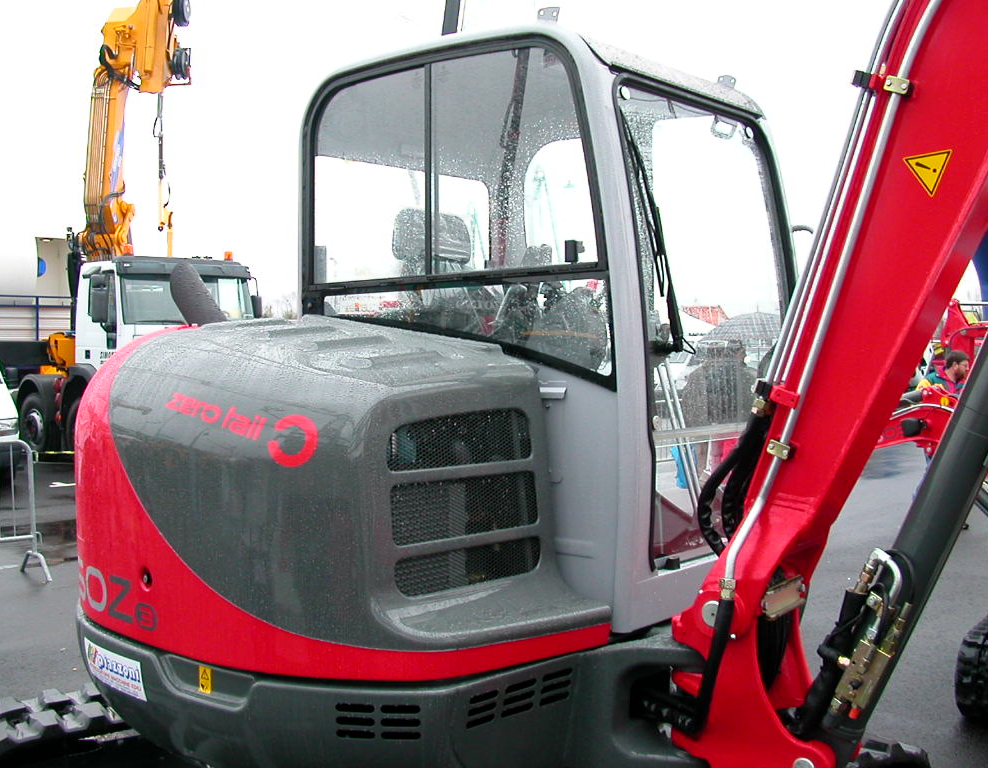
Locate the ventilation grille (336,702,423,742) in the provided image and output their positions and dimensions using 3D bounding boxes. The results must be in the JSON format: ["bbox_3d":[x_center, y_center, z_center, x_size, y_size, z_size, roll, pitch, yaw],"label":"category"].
[{"bbox_3d":[-0.281,0.822,2.665,0.213,0.097,0.020,0,12,3],"label":"ventilation grille"}]

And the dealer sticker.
[{"bbox_3d":[-1.071,0.810,3.100,0.015,0.130,0.320,-18,13,-41],"label":"dealer sticker"}]

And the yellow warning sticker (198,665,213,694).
[{"bbox_3d":[-0.743,0.763,2.820,0.052,0.070,0.005,1,2,36],"label":"yellow warning sticker"}]

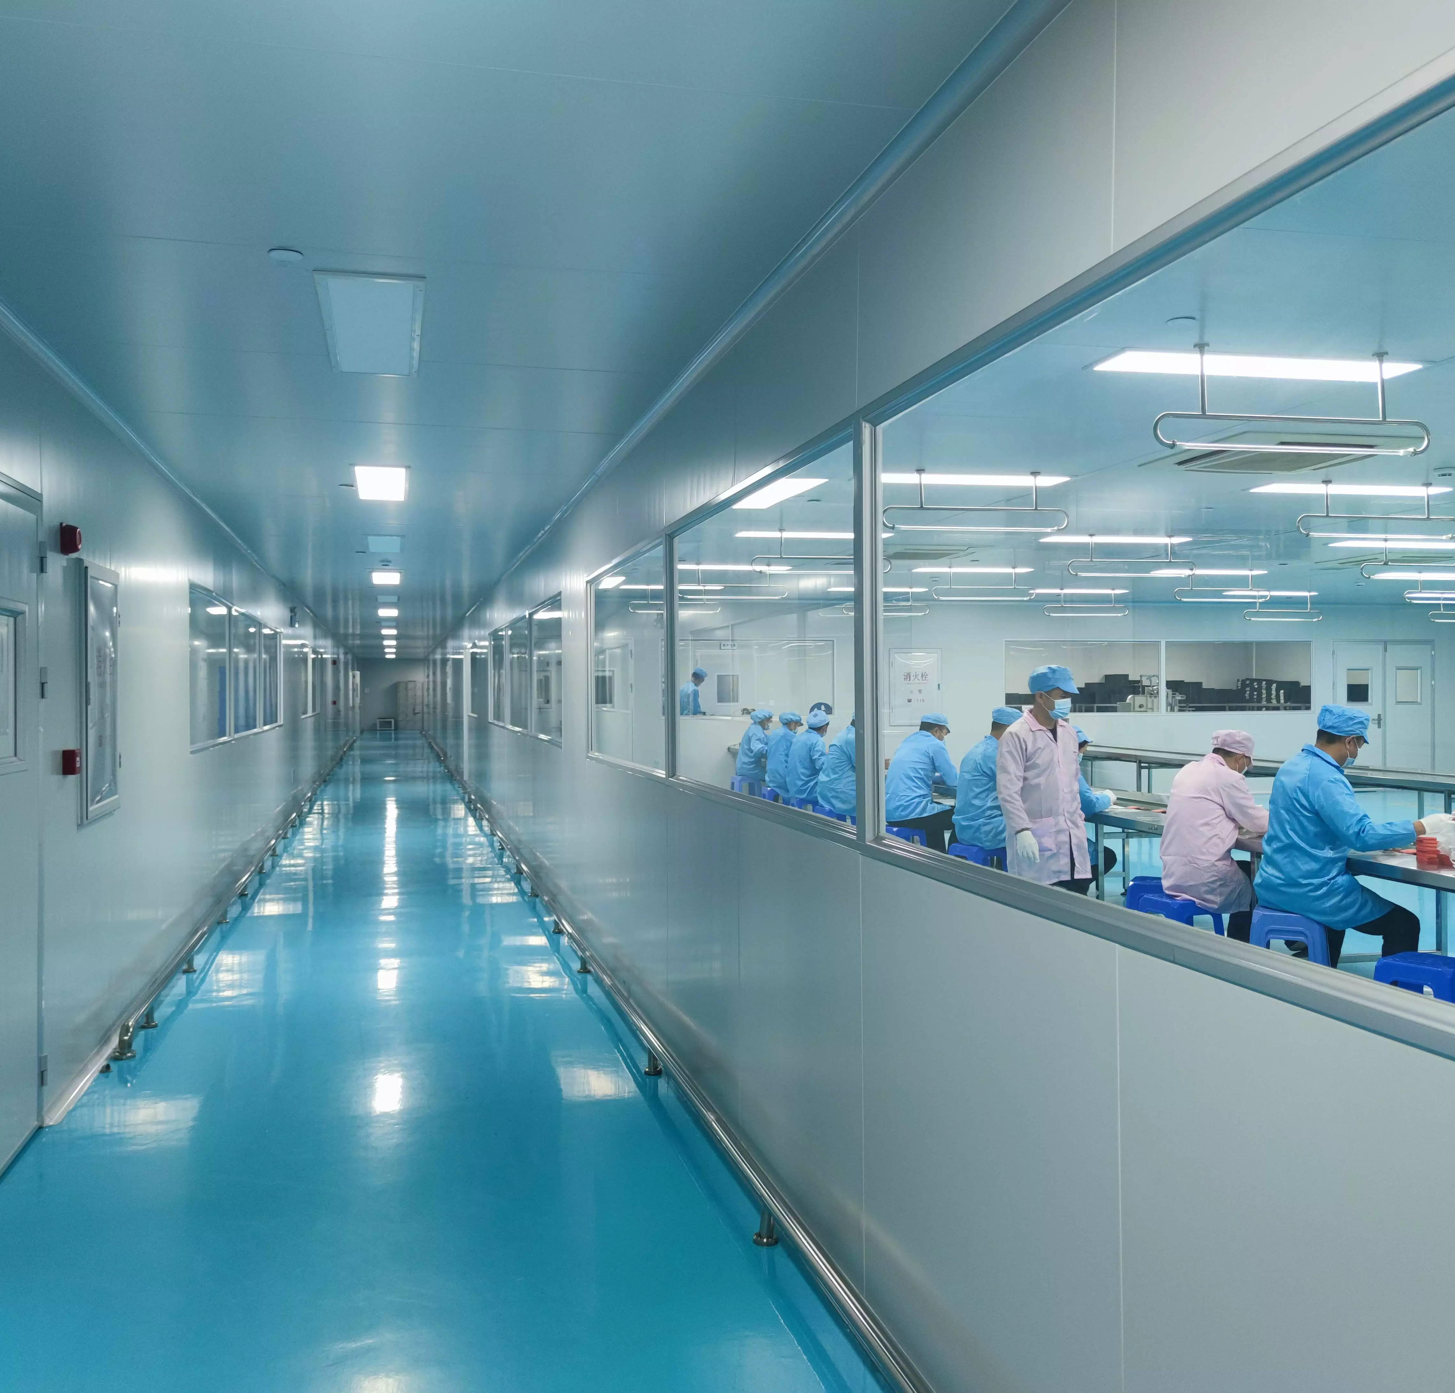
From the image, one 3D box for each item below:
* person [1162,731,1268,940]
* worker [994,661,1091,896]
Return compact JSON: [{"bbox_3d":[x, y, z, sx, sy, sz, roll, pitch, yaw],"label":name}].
[{"bbox_3d":[2.356,0.787,6.047,0.700,1.260,0.480,-1,0,-10],"label":"person"},{"bbox_3d":[1.561,0.637,6.354,0.480,1.570,0.340,-1,0,-31],"label":"worker"}]

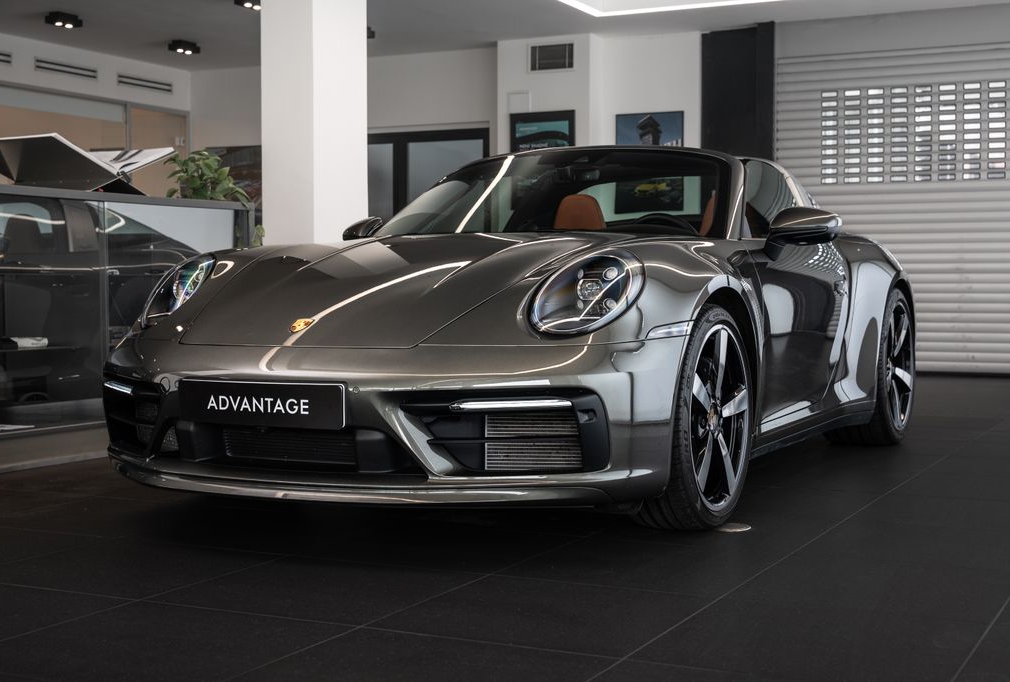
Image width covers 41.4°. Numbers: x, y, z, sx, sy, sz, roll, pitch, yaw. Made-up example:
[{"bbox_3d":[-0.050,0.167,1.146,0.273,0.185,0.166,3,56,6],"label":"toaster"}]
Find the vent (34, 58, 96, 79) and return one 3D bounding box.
[{"bbox_3d":[-4.059,-2.516,12.364,0.050,0.100,0.745,1,3,29],"label":"vent"}]

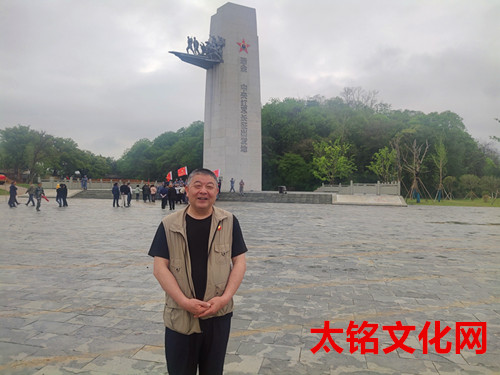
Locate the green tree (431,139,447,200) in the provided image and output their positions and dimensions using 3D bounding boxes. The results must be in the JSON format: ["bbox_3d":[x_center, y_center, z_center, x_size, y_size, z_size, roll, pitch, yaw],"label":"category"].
[{"bbox_3d":[22.566,-2.084,43.000,1.860,7.500,1.900,1,0,0],"label":"green tree"}]

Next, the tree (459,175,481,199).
[{"bbox_3d":[28.089,0.000,46.000,2.480,3.310,2.400,1,0,0],"label":"tree"}]

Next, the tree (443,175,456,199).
[{"bbox_3d":[25.414,0.000,46.000,1.750,3.310,1.800,1,0,0],"label":"tree"}]

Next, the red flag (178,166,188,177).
[{"bbox_3d":[-7.111,-1.685,38.500,1.000,1.030,0.350,0,0,-6],"label":"red flag"}]

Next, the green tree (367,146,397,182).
[{"bbox_3d":[18.208,-2.057,50.000,3.990,7.240,4.000,1,0,0],"label":"green tree"}]

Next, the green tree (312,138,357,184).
[{"bbox_3d":[13.104,-3.053,56.000,6.450,9.090,6.200,1,0,0],"label":"green tree"}]

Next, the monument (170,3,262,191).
[{"bbox_3d":[-5.200,-12.330,50.400,12.500,25.800,6.300,0,0,-32],"label":"monument"}]

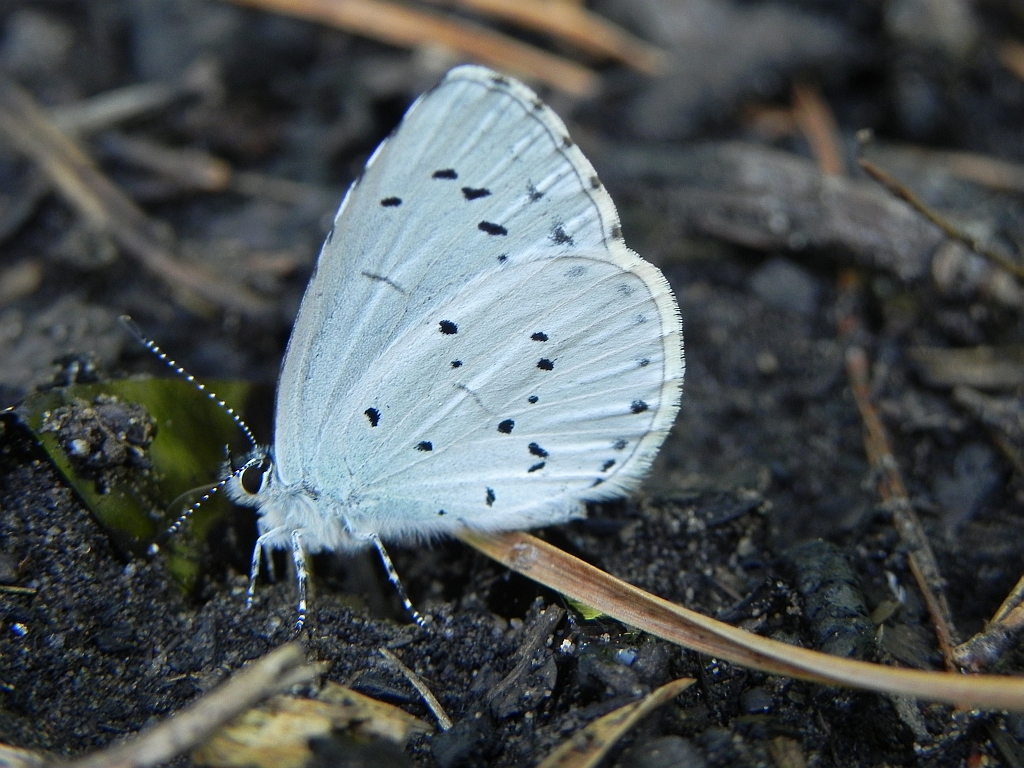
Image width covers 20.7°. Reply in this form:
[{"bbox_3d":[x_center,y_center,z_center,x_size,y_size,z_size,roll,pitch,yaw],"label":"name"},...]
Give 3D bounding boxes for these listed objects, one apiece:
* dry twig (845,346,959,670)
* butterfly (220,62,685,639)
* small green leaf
[{"bbox_3d":[0.014,0.004,0.103,0.002,0.001,0.025,0,25,-1],"label":"dry twig"},{"bbox_3d":[-0.002,-0.001,0.092,0.015,0.019,0.005,-1,23,-3],"label":"butterfly"},{"bbox_3d":[-0.013,0.003,0.099,0.008,0.003,0.011,0,33,0],"label":"small green leaf"}]

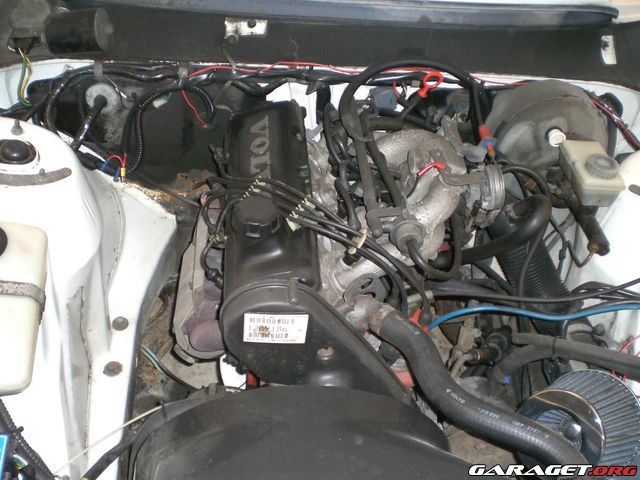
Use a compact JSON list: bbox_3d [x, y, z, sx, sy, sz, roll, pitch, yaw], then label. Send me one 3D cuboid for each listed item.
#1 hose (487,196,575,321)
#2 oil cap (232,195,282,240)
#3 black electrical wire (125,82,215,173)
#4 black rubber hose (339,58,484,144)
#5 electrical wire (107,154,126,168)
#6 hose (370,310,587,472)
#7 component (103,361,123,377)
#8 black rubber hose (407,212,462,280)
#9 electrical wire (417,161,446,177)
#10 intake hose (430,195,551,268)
[{"bbox_3d":[0.370,0.036,1.277,0.087,0.156,0.253,-18,49,-22],"label":"hose"},{"bbox_3d":[-0.095,-0.034,1.050,0.068,0.034,0.068,0,44,-5],"label":"oil cap"},{"bbox_3d":[-0.293,-0.220,1.383,0.173,0.102,0.173,0,44,-5],"label":"black electrical wire"},{"bbox_3d":[0.176,-0.272,1.380,0.272,0.145,0.095,0,46,-5],"label":"black rubber hose"},{"bbox_3d":[-0.389,-0.155,1.351,0.041,0.026,0.017,17,45,12],"label":"electrical wire"},{"bbox_3d":[0.217,0.219,1.005,0.384,0.068,0.084,36,52,28],"label":"hose"},{"bbox_3d":[-0.328,0.203,1.110,0.028,0.013,0.028,0,44,-5],"label":"component"},{"bbox_3d":[0.190,0.009,1.135,0.090,0.055,0.125,3,51,-2],"label":"black rubber hose"},{"bbox_3d":[0.192,-0.119,1.204,0.048,0.030,0.012,0,44,-5],"label":"electrical wire"},{"bbox_3d":[0.301,-0.011,1.240,0.214,0.126,0.103,-11,46,-16],"label":"intake hose"}]

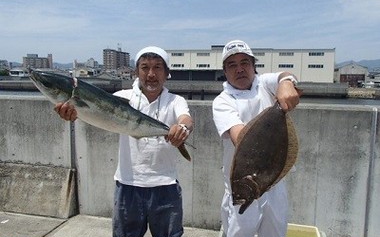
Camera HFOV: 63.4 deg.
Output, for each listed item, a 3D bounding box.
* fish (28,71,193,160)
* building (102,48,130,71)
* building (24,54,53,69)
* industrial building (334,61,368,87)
[{"bbox_3d":[-0.385,-0.019,1.500,0.900,0.205,0.130,29,3,-5],"label":"fish"},{"bbox_3d":[-87.209,-59.918,355.068,14.000,34.032,32.000,2,7,15],"label":"building"},{"bbox_3d":[-201.429,-65.008,404.859,32.000,32.288,15.000,-3,8,-23],"label":"building"},{"bbox_3d":[53.743,-14.620,103.862,8.800,7.531,13.000,1,7,11],"label":"industrial building"}]

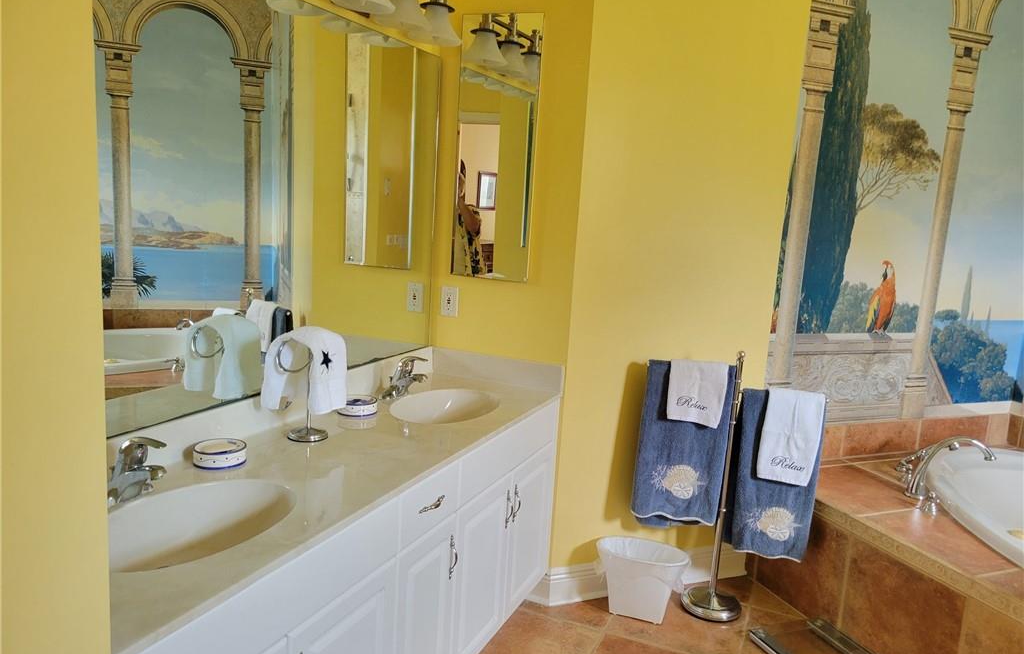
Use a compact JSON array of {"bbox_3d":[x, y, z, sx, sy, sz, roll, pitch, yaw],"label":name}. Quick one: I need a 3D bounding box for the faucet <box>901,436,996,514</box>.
[{"bbox_3d":[1.721,0.559,3.010,0.295,0.265,0.380,6,10,18],"label":"faucet"}]

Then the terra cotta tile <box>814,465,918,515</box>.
[{"bbox_3d":[1.382,0.660,3.131,0.467,0.012,0.467,0,10,-22],"label":"terra cotta tile"}]

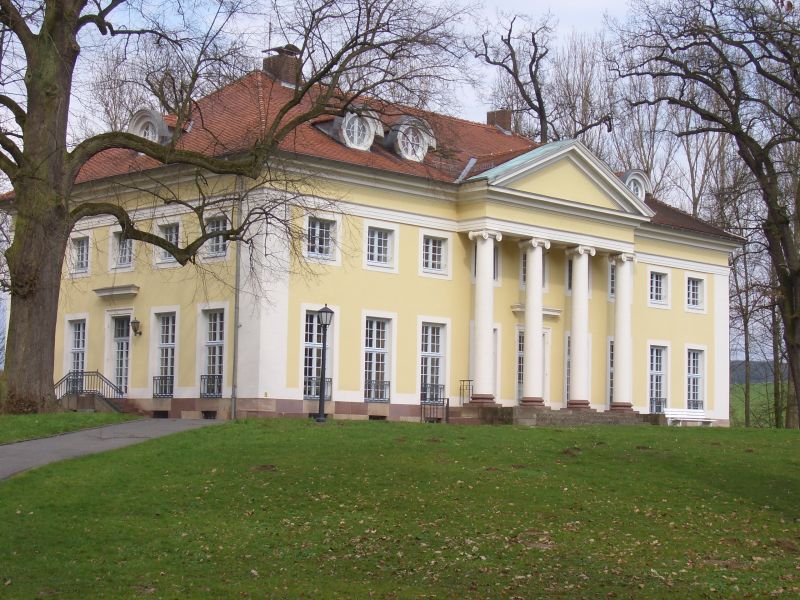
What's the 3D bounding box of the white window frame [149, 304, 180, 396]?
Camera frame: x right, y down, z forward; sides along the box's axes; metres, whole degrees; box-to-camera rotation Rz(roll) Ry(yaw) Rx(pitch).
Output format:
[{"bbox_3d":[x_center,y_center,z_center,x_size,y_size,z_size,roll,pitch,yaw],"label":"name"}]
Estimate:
[{"bbox_3d":[-8.889,2.006,54.355,0.250,3.486,1.802,7,-8,-44],"label":"white window frame"}]

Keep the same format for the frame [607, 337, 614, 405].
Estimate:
[{"bbox_3d":[9.807,3.358,64.049,1.830,3.420,0.220,7,-7,-43],"label":"frame"}]

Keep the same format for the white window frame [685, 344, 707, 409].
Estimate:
[{"bbox_3d":[14.006,3.837,67.992,1.830,3.420,0.220,7,-7,-43],"label":"white window frame"}]

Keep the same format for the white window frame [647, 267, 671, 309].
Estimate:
[{"bbox_3d":[12.133,-0.538,67.094,1.883,1.887,0.250,7,-8,-44],"label":"white window frame"}]

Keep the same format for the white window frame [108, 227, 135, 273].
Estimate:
[{"bbox_3d":[-11.041,-2.016,57.279,0.220,1.882,1.840,7,-7,-43],"label":"white window frame"}]

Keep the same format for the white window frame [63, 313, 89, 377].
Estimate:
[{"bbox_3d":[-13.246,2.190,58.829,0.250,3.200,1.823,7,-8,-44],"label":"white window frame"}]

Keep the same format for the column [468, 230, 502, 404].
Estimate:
[{"bbox_3d":[3.326,0.691,56.454,1.050,6.800,1.020,7,-7,-43],"label":"column"}]

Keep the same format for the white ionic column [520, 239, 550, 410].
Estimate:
[{"bbox_3d":[5.469,0.946,58.466,1.050,6.800,1.020,7,-7,-43],"label":"white ionic column"}]

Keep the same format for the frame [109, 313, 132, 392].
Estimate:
[{"bbox_3d":[-11.008,2.202,56.519,0.250,3.310,1.580,7,-8,-44],"label":"frame"}]

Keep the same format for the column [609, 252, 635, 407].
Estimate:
[{"bbox_3d":[9.811,1.419,62.840,0.970,6.965,0.970,1,-5,0],"label":"column"}]

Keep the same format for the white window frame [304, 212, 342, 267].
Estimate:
[{"bbox_3d":[-2.847,-2.248,52.450,1.840,1.882,0.220,7,-7,-43],"label":"white window frame"}]

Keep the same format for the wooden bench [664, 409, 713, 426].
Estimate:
[{"bbox_3d":[13.254,5.419,65.214,3.020,0.840,0.660,7,-7,-43],"label":"wooden bench"}]

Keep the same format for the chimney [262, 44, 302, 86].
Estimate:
[{"bbox_3d":[-5.077,-10.140,62.392,1.225,2.000,1.225,7,-8,-44],"label":"chimney"}]

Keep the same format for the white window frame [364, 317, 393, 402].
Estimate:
[{"bbox_3d":[-0.862,2.260,54.187,1.446,3.255,0.250,7,-8,-44],"label":"white window frame"}]

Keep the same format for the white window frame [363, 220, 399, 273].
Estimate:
[{"bbox_3d":[-0.726,-2.006,54.442,1.840,1.882,0.220,7,-7,-43],"label":"white window frame"}]

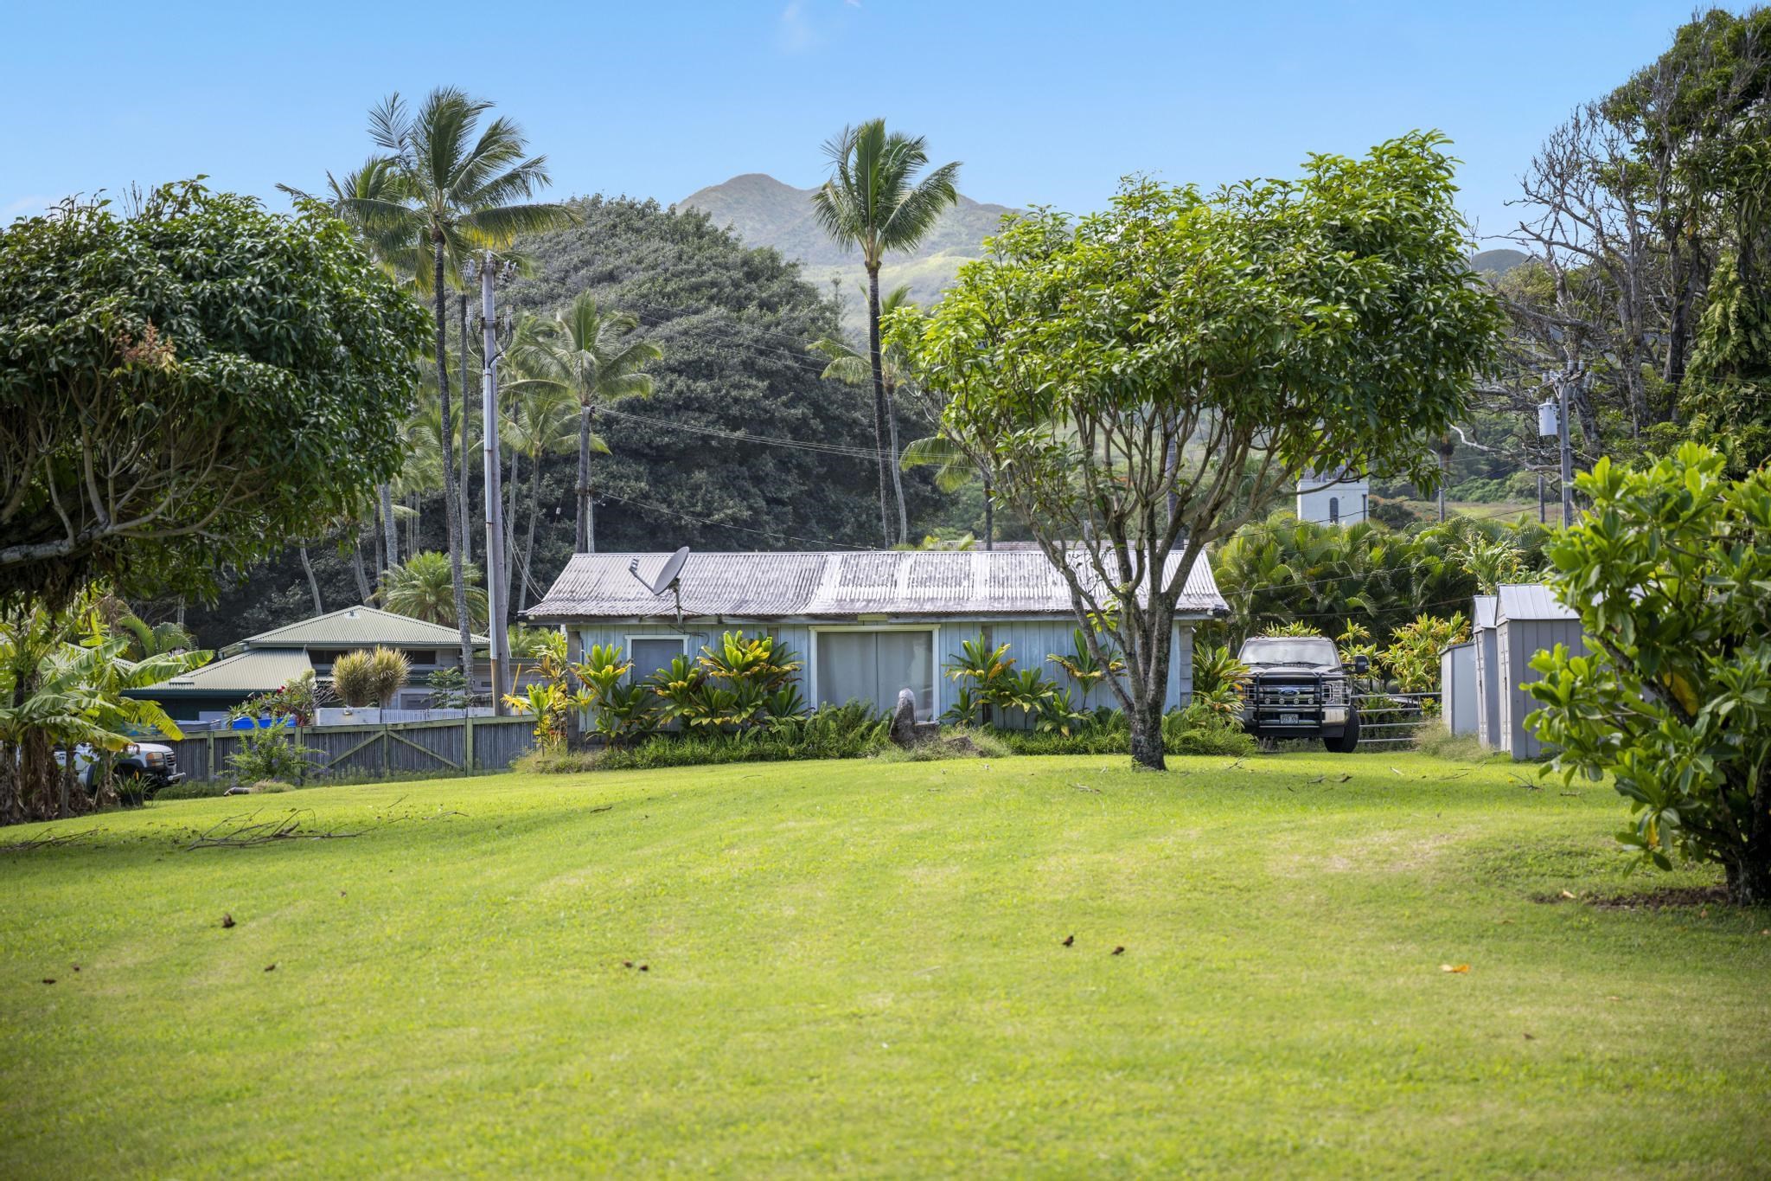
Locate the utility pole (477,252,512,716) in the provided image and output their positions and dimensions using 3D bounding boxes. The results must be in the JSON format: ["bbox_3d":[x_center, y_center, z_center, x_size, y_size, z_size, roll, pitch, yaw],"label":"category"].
[{"bbox_3d":[-7.974,-1.570,71.000,0.420,10.800,0.420,-2,-2,0],"label":"utility pole"}]

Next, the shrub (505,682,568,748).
[{"bbox_3d":[-4.979,1.802,49.269,0.930,0.990,0.900,0,-2,0],"label":"shrub"}]

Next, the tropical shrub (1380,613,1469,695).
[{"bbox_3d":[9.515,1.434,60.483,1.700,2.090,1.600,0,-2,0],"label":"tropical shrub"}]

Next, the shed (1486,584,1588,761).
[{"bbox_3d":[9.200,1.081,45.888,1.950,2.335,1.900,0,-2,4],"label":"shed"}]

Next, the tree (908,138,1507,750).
[{"bbox_3d":[3.875,-1.721,42.564,7.400,7.814,6.800,0,-2,0],"label":"tree"}]

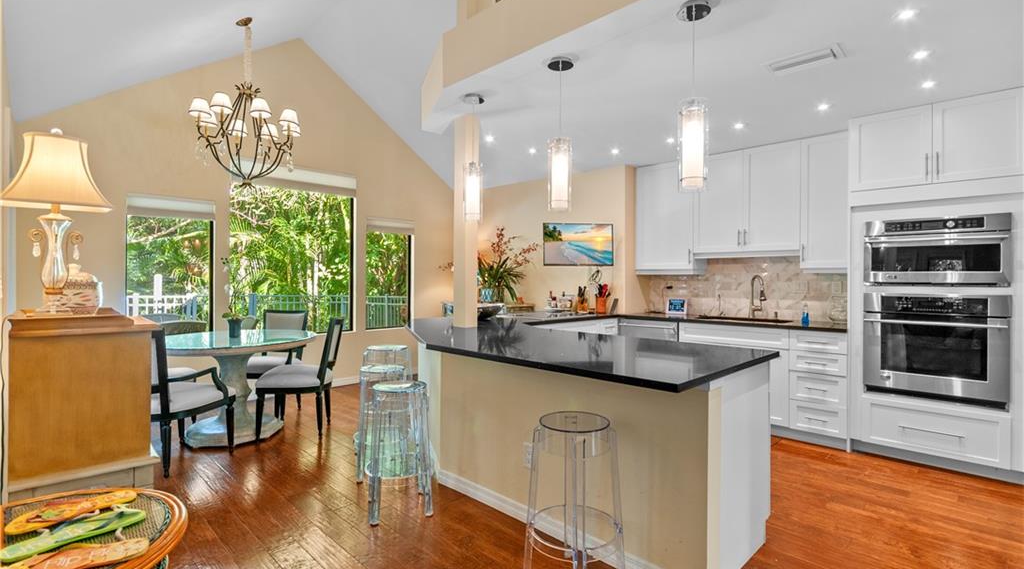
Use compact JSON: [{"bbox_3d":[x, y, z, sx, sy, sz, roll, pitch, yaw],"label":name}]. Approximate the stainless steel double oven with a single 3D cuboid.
[{"bbox_3d":[3.013,0.170,3.436,0.741,1.233,0.580,1,0,45],"label":"stainless steel double oven"}]

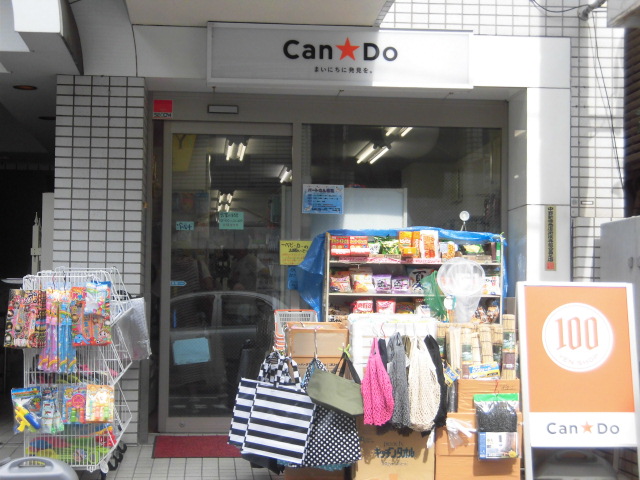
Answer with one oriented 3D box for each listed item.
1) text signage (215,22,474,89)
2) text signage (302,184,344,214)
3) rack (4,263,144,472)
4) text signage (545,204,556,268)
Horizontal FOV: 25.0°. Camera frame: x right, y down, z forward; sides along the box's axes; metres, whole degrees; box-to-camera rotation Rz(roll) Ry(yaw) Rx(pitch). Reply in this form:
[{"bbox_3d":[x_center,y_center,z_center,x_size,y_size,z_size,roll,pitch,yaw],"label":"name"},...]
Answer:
[{"bbox_3d":[0.137,-1.228,9.744,1.791,0.403,0.170,1,-3,-5],"label":"text signage"},{"bbox_3d":[0.025,-0.291,10.343,0.297,0.212,0.010,1,-3,-5],"label":"text signage"},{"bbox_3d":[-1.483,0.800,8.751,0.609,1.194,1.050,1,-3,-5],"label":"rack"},{"bbox_3d":[1.576,-0.012,9.873,0.084,0.453,0.020,1,-3,-5],"label":"text signage"}]

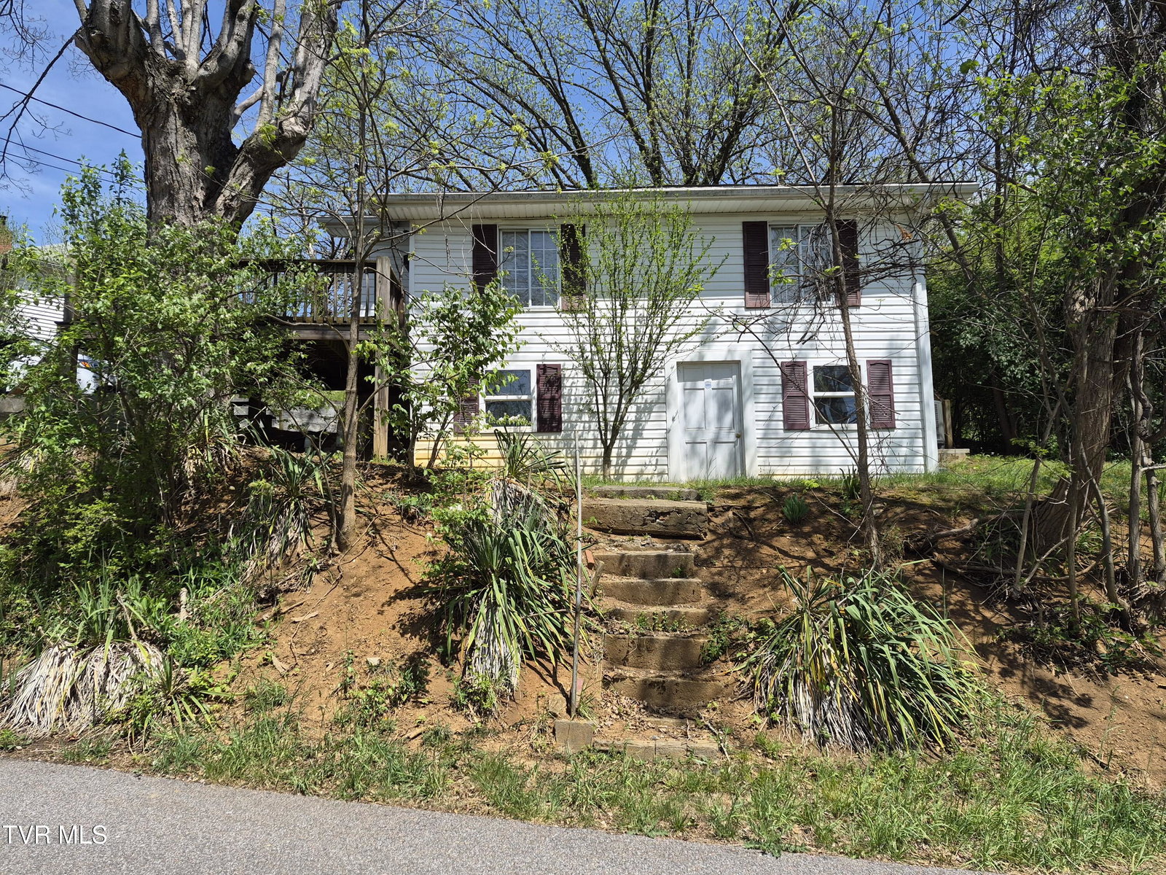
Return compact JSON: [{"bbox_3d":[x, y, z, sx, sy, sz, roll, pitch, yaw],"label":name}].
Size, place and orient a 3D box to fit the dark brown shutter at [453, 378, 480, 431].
[{"bbox_3d":[-1.716,-0.561,11.450,0.373,1.000,0.040,-1,-4,-1],"label":"dark brown shutter"}]

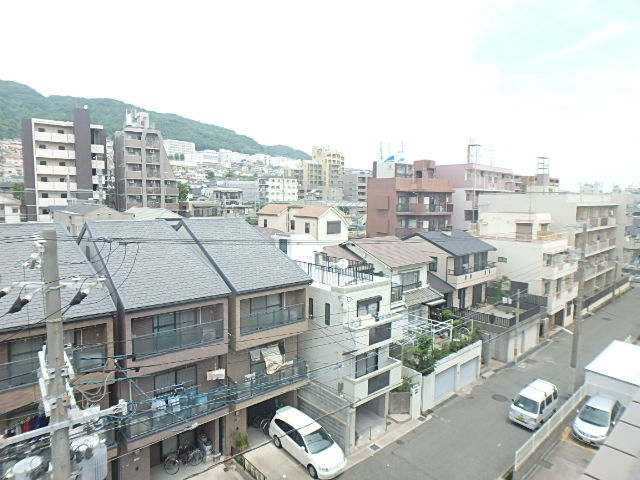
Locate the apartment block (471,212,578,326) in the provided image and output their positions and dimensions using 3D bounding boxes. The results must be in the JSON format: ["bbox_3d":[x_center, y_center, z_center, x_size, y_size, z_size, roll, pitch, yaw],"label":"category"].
[{"bbox_3d":[21.518,2.855,40.954,7.230,11.516,8.572,-5,7,-41],"label":"apartment block"}]

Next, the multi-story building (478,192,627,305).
[{"bbox_3d":[31.726,0.624,52.888,19.726,13.633,11.464,-5,7,-41],"label":"multi-story building"}]

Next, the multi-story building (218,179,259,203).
[{"bbox_3d":[-32.153,-17.236,147.307,14.673,10.439,12.000,-2,6,-25],"label":"multi-story building"}]

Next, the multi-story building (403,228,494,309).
[{"bbox_3d":[12.518,2.827,38.756,7.952,7.126,7.023,-5,7,-41],"label":"multi-story building"}]

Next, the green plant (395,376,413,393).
[{"bbox_3d":[5.197,8.993,24.167,0.950,0.900,0.850,-4,8,-41],"label":"green plant"}]

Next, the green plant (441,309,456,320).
[{"bbox_3d":[10.027,5.813,30.300,1.150,0.950,1.050,-4,8,-41],"label":"green plant"}]

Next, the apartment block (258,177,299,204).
[{"bbox_3d":[-19.348,-21.401,181.583,17.500,13.500,8.500,-5,7,-41],"label":"apartment block"}]

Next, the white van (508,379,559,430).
[{"bbox_3d":[12.686,9.772,23.023,3.380,1.880,1.480,-4,8,-40],"label":"white van"}]

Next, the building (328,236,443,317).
[{"bbox_3d":[4.067,3.724,27.744,5.300,7.750,7.900,-4,8,-41],"label":"building"}]

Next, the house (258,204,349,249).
[{"bbox_3d":[-1.969,0.345,47.115,6.100,8.838,9.600,-5,7,-41],"label":"house"}]

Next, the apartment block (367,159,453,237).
[{"bbox_3d":[11.731,-2.006,51.545,8.637,16.994,6.568,-2,6,-24],"label":"apartment block"}]

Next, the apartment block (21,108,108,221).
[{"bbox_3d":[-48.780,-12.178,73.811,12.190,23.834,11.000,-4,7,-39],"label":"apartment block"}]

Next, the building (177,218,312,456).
[{"bbox_3d":[-5.906,4.500,23.949,4.596,11.516,11.567,-5,7,-41],"label":"building"}]

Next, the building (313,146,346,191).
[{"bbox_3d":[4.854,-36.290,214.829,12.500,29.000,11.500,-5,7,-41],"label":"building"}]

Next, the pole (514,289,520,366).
[{"bbox_3d":[15.126,6.757,29.689,0.227,5.949,0.227,-5,7,-41],"label":"pole"}]

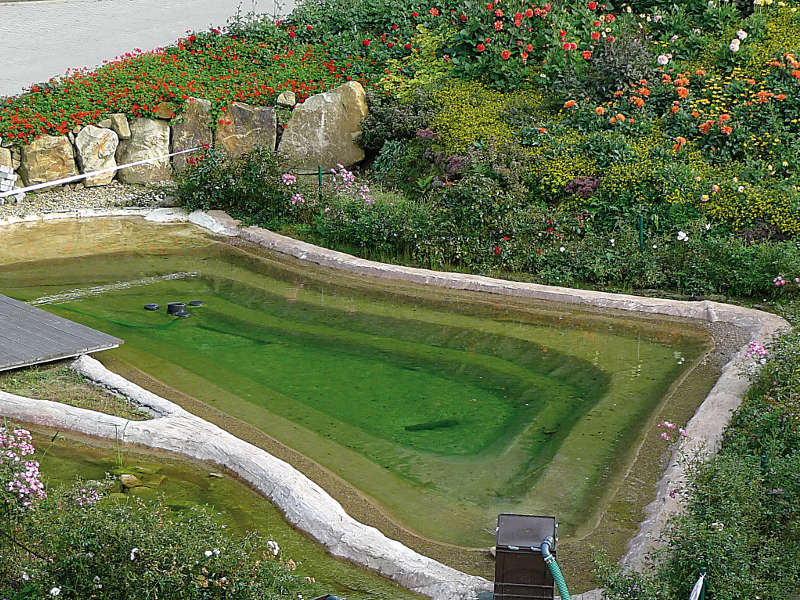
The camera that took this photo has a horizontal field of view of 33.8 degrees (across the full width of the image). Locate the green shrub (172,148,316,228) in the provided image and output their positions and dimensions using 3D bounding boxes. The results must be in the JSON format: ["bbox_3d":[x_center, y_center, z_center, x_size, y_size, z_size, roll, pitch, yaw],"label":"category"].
[{"bbox_3d":[-1.903,-1.396,16.200,1.647,0.880,1.100,0,16,0],"label":"green shrub"}]

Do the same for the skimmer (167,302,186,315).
[{"bbox_3d":[-2.188,0.083,12.900,0.190,0.120,0.190,0,16,0],"label":"skimmer"}]

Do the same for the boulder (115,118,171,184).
[{"bbox_3d":[-3.521,-2.035,18.000,0.723,0.818,0.600,-4,17,-13],"label":"boulder"}]

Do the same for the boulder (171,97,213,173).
[{"bbox_3d":[-2.884,-2.269,18.300,0.488,1.077,0.550,-4,17,-13],"label":"boulder"}]

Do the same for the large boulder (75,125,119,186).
[{"bbox_3d":[-4.125,-1.968,17.900,0.561,0.774,0.520,-4,17,-13],"label":"large boulder"}]

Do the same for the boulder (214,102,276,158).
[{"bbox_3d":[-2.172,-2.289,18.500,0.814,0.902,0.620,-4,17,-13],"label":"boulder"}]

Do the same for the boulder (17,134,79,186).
[{"bbox_3d":[-4.780,-1.901,17.900,0.752,0.602,0.620,-4,17,-13],"label":"boulder"}]

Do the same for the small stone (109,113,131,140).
[{"bbox_3d":[-3.855,-2.385,18.100,0.268,0.335,0.270,-4,17,-13],"label":"small stone"}]

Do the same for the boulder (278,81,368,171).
[{"bbox_3d":[-1.095,-2.488,18.800,1.209,1.211,0.800,-4,17,-13],"label":"boulder"}]

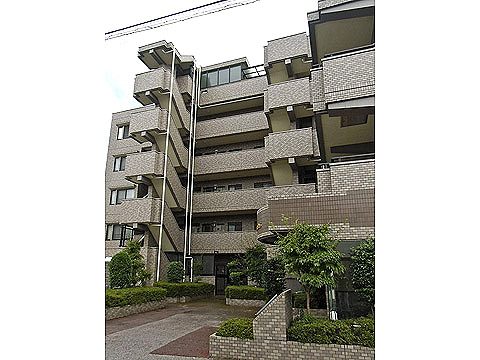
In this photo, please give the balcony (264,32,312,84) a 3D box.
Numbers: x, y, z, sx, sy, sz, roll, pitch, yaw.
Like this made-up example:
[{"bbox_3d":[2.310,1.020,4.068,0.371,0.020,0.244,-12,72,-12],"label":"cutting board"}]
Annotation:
[{"bbox_3d":[2.780,-6.930,19.042,2.750,1.460,1.900,-6,-18,18],"label":"balcony"}]

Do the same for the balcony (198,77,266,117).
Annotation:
[{"bbox_3d":[-0.463,-6.525,25.570,5.550,1.530,1.400,-6,-18,18],"label":"balcony"}]

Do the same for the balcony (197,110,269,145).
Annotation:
[{"bbox_3d":[-0.503,-3.782,24.759,5.450,1.450,1.400,-6,-18,18],"label":"balcony"}]

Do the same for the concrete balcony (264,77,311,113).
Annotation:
[{"bbox_3d":[2.738,-4.238,18.081,2.750,1.450,1.600,-6,-18,18],"label":"concrete balcony"}]

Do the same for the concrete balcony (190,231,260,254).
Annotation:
[{"bbox_3d":[-0.696,4.282,22.402,5.000,1.390,1.400,-6,-18,18],"label":"concrete balcony"}]

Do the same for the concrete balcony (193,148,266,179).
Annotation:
[{"bbox_3d":[-0.497,-1.130,23.959,5.450,1.530,1.400,-6,-18,18],"label":"concrete balcony"}]

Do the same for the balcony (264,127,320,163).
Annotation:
[{"bbox_3d":[2.744,-1.548,17.269,2.750,1.430,1.600,-6,-18,18],"label":"balcony"}]

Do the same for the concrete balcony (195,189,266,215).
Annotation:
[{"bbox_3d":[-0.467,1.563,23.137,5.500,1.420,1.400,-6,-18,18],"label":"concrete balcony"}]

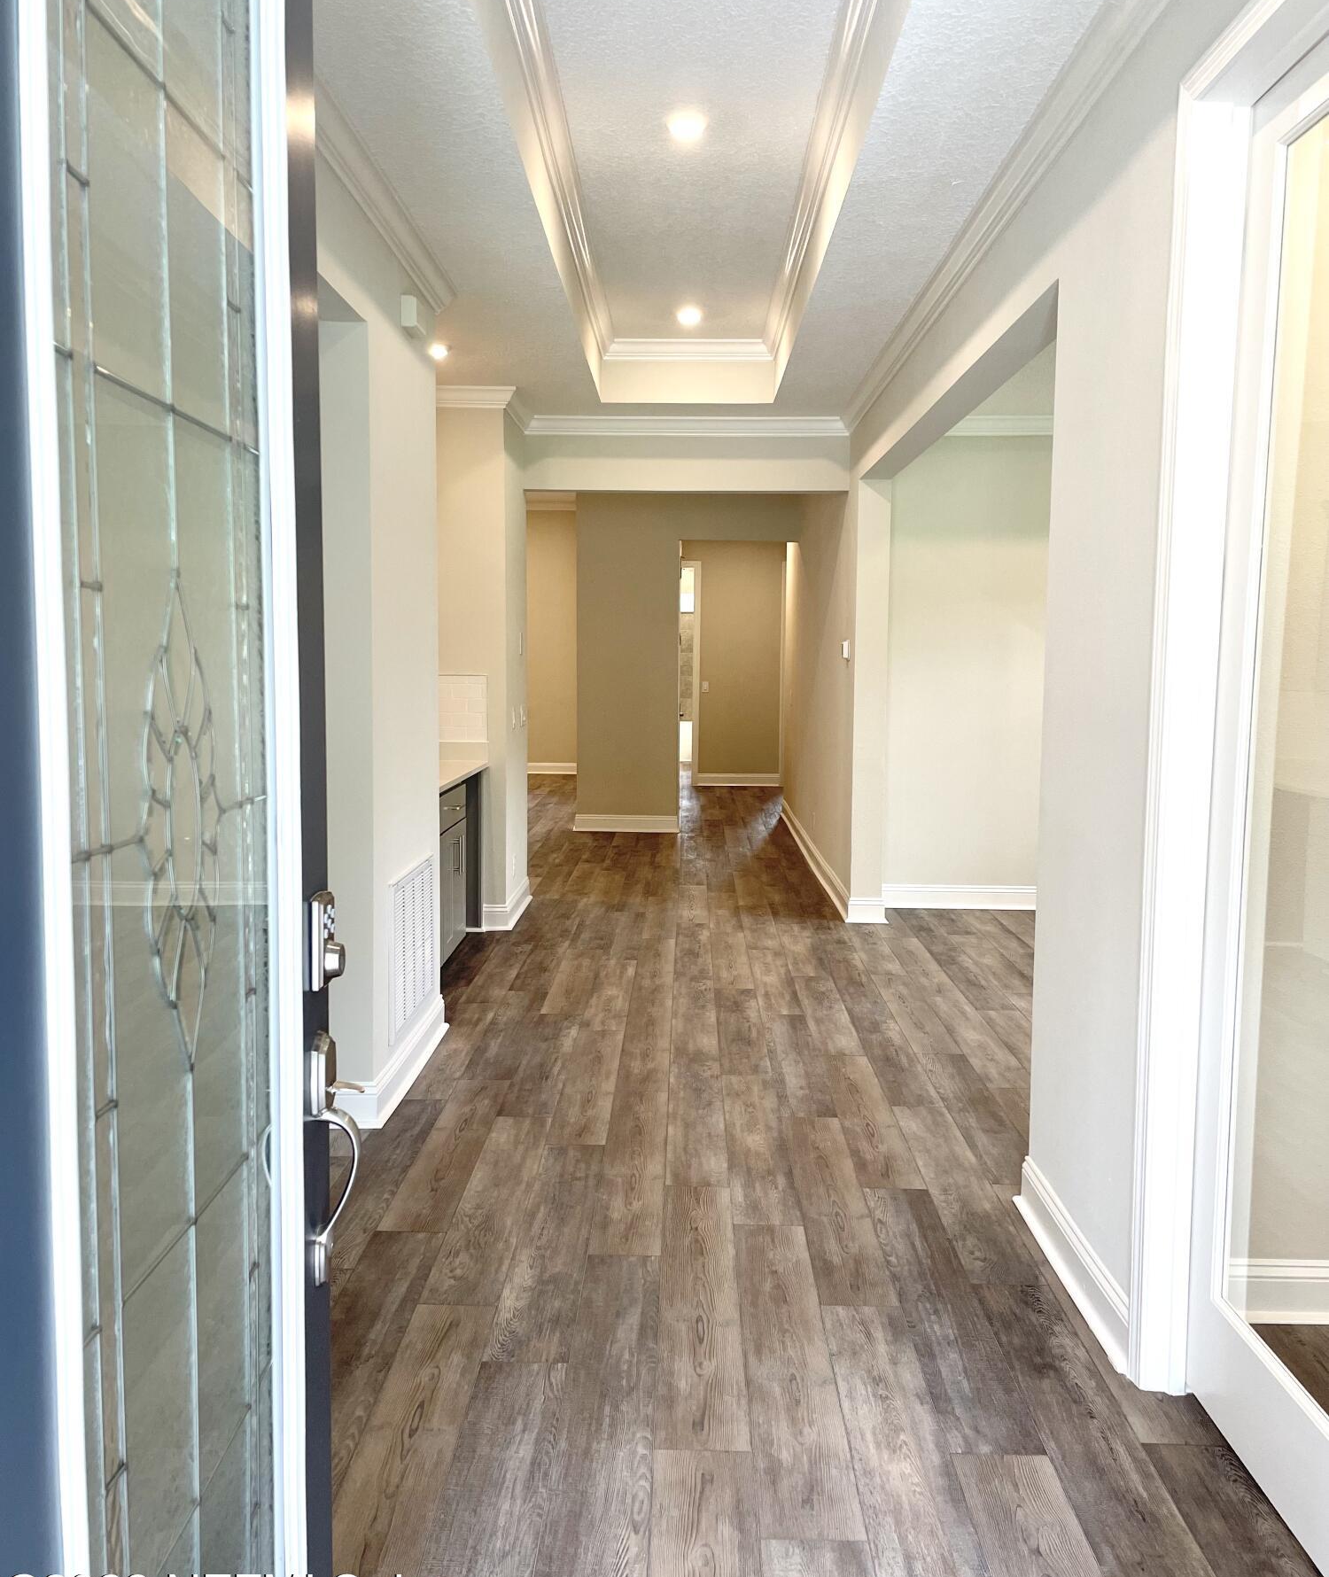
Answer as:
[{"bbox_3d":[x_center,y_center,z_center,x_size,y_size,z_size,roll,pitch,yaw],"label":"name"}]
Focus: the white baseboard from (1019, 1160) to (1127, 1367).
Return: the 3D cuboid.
[{"bbox_3d":[0.949,1.085,3.125,0.035,0.135,0.900,1,6,1],"label":"white baseboard"}]

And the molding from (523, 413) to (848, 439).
[{"bbox_3d":[0.132,-2.077,7.620,1.865,0.102,0.078,1,6,1],"label":"molding"}]

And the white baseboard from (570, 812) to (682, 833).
[{"bbox_3d":[-0.319,0.295,11.109,0.882,0.135,0.030,1,6,1],"label":"white baseboard"}]

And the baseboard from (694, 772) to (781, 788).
[{"bbox_3d":[0.845,-0.097,15.272,0.990,0.135,0.030,1,6,1],"label":"baseboard"}]

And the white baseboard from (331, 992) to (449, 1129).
[{"bbox_3d":[-0.935,0.918,4.641,0.170,0.135,1.145,1,6,1],"label":"white baseboard"}]

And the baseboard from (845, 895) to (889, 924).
[{"bbox_3d":[1.120,0.676,7.354,0.235,0.135,0.035,1,6,1],"label":"baseboard"}]

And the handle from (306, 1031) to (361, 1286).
[{"bbox_3d":[-0.398,0.455,1.639,0.058,0.308,0.066,1,6,1],"label":"handle"}]

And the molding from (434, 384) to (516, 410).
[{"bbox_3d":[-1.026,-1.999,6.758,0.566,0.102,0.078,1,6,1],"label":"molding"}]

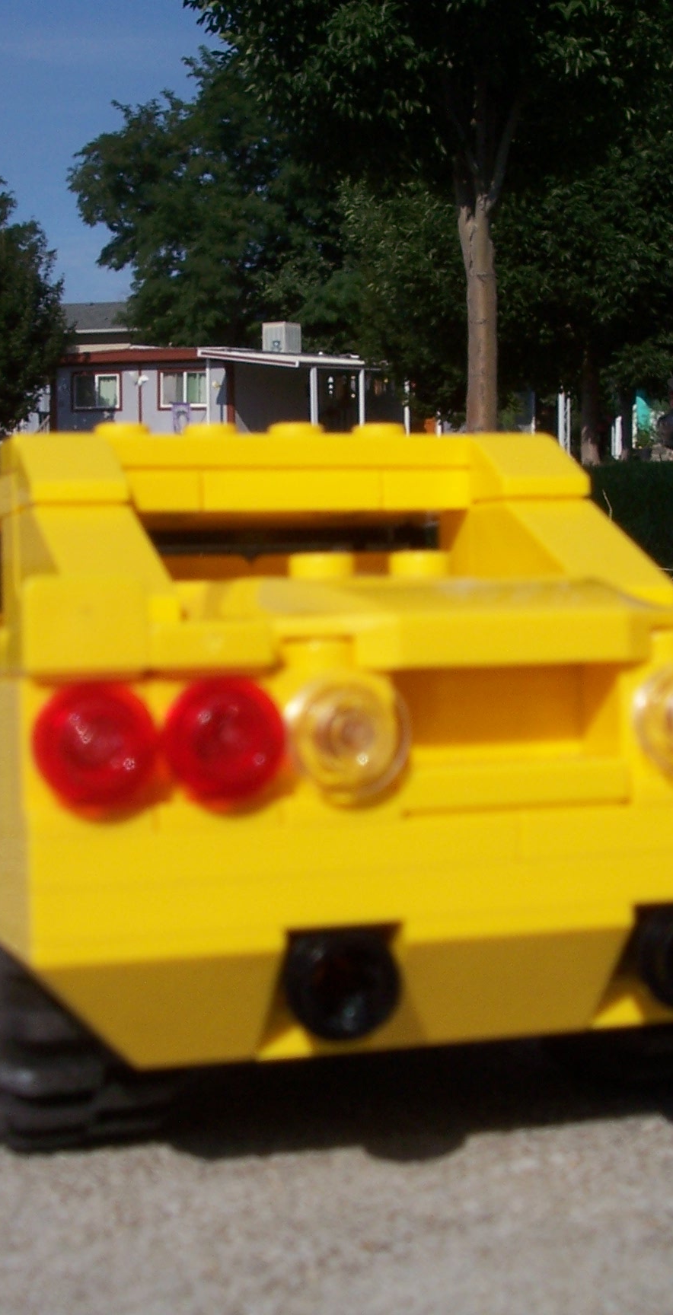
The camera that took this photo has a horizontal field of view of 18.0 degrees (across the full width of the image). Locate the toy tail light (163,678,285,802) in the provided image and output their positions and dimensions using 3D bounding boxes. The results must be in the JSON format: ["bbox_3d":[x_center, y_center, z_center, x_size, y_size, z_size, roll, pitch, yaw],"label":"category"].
[{"bbox_3d":[-0.007,0.005,0.130,0.008,0.008,0.004,-2,1,-19],"label":"toy tail light"}]

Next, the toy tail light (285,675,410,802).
[{"bbox_3d":[0.001,0.005,0.132,0.008,0.008,0.004,-2,1,-19],"label":"toy tail light"}]

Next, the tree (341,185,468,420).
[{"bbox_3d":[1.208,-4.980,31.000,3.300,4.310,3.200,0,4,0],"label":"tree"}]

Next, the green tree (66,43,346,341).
[{"bbox_3d":[-3.591,-12.452,66.000,9.800,12.880,9.200,0,4,0],"label":"green tree"}]

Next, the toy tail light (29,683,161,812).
[{"bbox_3d":[-0.014,0.005,0.128,0.008,0.008,0.005,-2,1,-19],"label":"toy tail light"}]

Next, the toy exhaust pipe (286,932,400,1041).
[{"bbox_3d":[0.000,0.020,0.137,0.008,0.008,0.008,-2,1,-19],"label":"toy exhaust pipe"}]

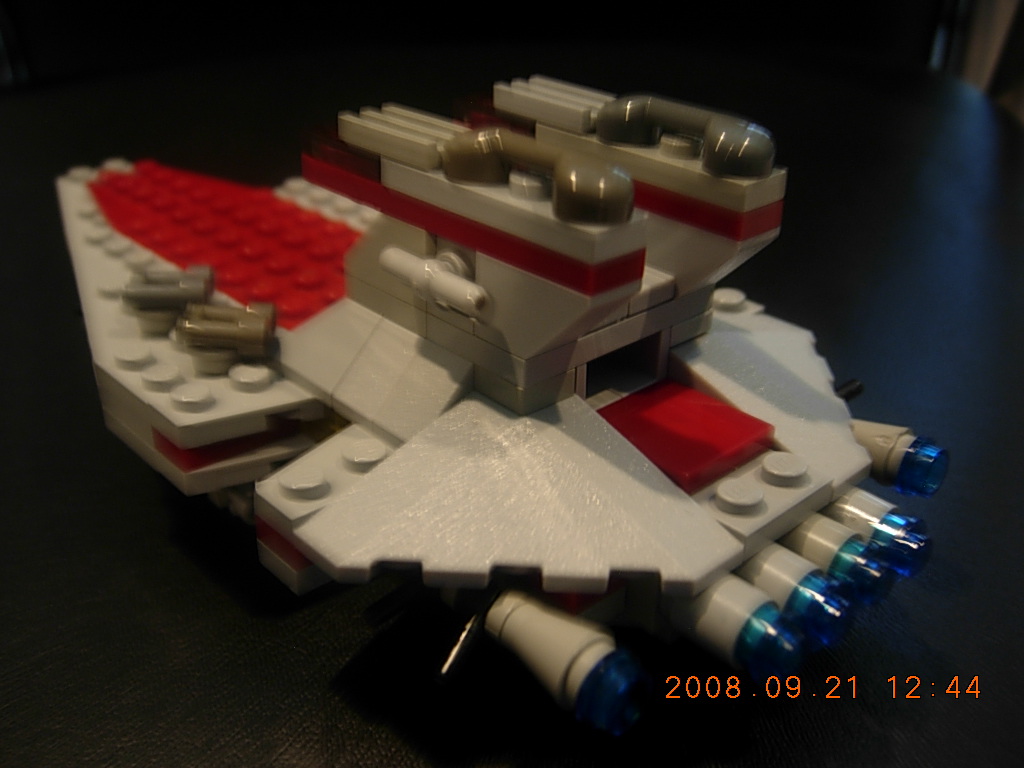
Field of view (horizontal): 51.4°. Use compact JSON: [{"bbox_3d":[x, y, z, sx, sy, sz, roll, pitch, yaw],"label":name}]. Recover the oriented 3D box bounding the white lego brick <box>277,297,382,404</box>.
[{"bbox_3d":[-0.021,-0.006,0.133,0.016,0.010,0.016,-23,36,-39],"label":"white lego brick"}]

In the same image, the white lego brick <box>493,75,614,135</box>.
[{"bbox_3d":[0.006,-0.035,0.134,0.008,0.003,0.016,-23,36,-39],"label":"white lego brick"}]

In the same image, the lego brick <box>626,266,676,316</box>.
[{"bbox_3d":[0.013,-0.011,0.124,0.008,0.003,0.009,-23,36,-39],"label":"lego brick"}]

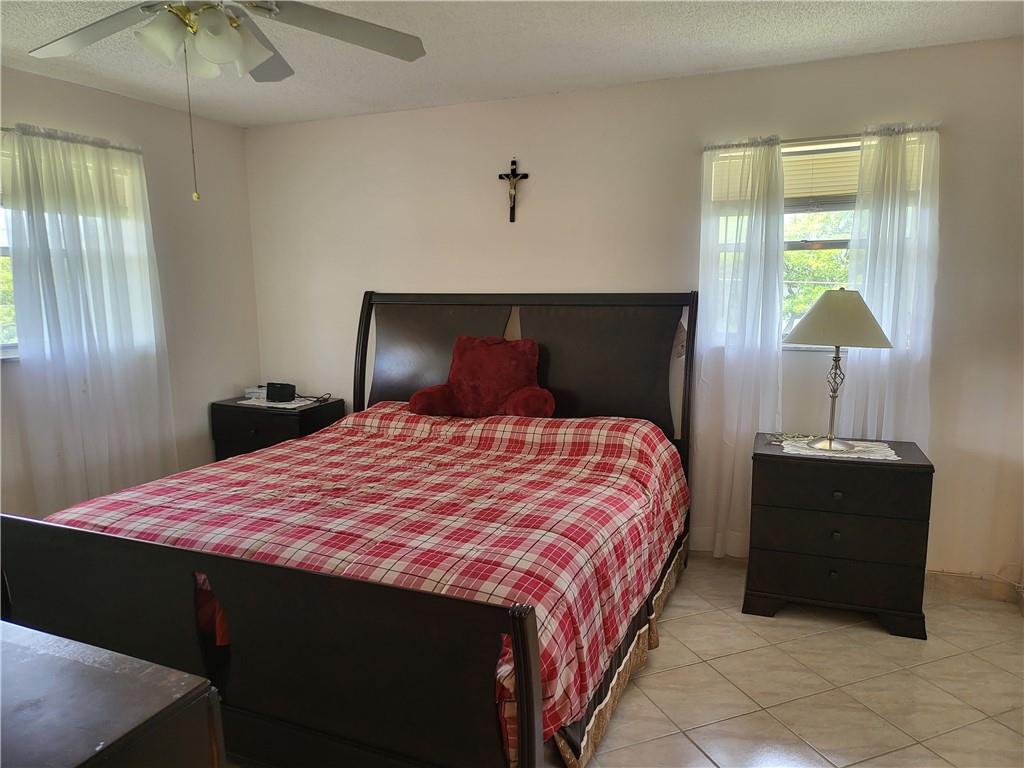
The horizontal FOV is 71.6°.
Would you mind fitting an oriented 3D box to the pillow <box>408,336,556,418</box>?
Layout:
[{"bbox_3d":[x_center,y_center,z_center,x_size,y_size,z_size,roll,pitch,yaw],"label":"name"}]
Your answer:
[{"bbox_3d":[-0.140,-0.018,3.769,0.743,0.439,0.380,3,9,23],"label":"pillow"}]

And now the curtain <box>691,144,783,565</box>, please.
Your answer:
[{"bbox_3d":[1.121,-0.127,3.541,0.436,2.095,0.099,3,9,23],"label":"curtain"}]

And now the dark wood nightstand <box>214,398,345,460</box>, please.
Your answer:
[{"bbox_3d":[-1.464,0.467,4.510,0.700,0.733,0.436,3,9,23],"label":"dark wood nightstand"}]

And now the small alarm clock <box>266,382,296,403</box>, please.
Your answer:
[{"bbox_3d":[-1.447,0.052,4.485,0.165,0.106,0.086,2,9,18],"label":"small alarm clock"}]

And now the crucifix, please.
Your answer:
[{"bbox_3d":[0.002,-1.071,3.940,0.178,0.343,0.040,3,9,23],"label":"crucifix"}]

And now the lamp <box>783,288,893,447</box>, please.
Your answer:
[{"bbox_3d":[1.428,-0.075,3.125,0.413,0.700,0.389,3,9,23],"label":"lamp"}]

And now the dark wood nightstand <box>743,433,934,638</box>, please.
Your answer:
[{"bbox_3d":[1.437,0.640,3.181,0.706,0.733,0.449,2,9,19],"label":"dark wood nightstand"}]

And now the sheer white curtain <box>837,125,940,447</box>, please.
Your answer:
[{"bbox_3d":[1.735,-0.092,3.275,0.396,2.095,0.099,3,9,23],"label":"sheer white curtain"}]

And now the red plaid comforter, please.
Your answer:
[{"bbox_3d":[-0.394,0.543,3.108,2.046,0.584,2.013,3,9,23],"label":"red plaid comforter"}]

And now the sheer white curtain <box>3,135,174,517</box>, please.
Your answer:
[{"bbox_3d":[-2.154,-0.140,3.694,0.112,2.135,0.825,3,9,23],"label":"sheer white curtain"}]

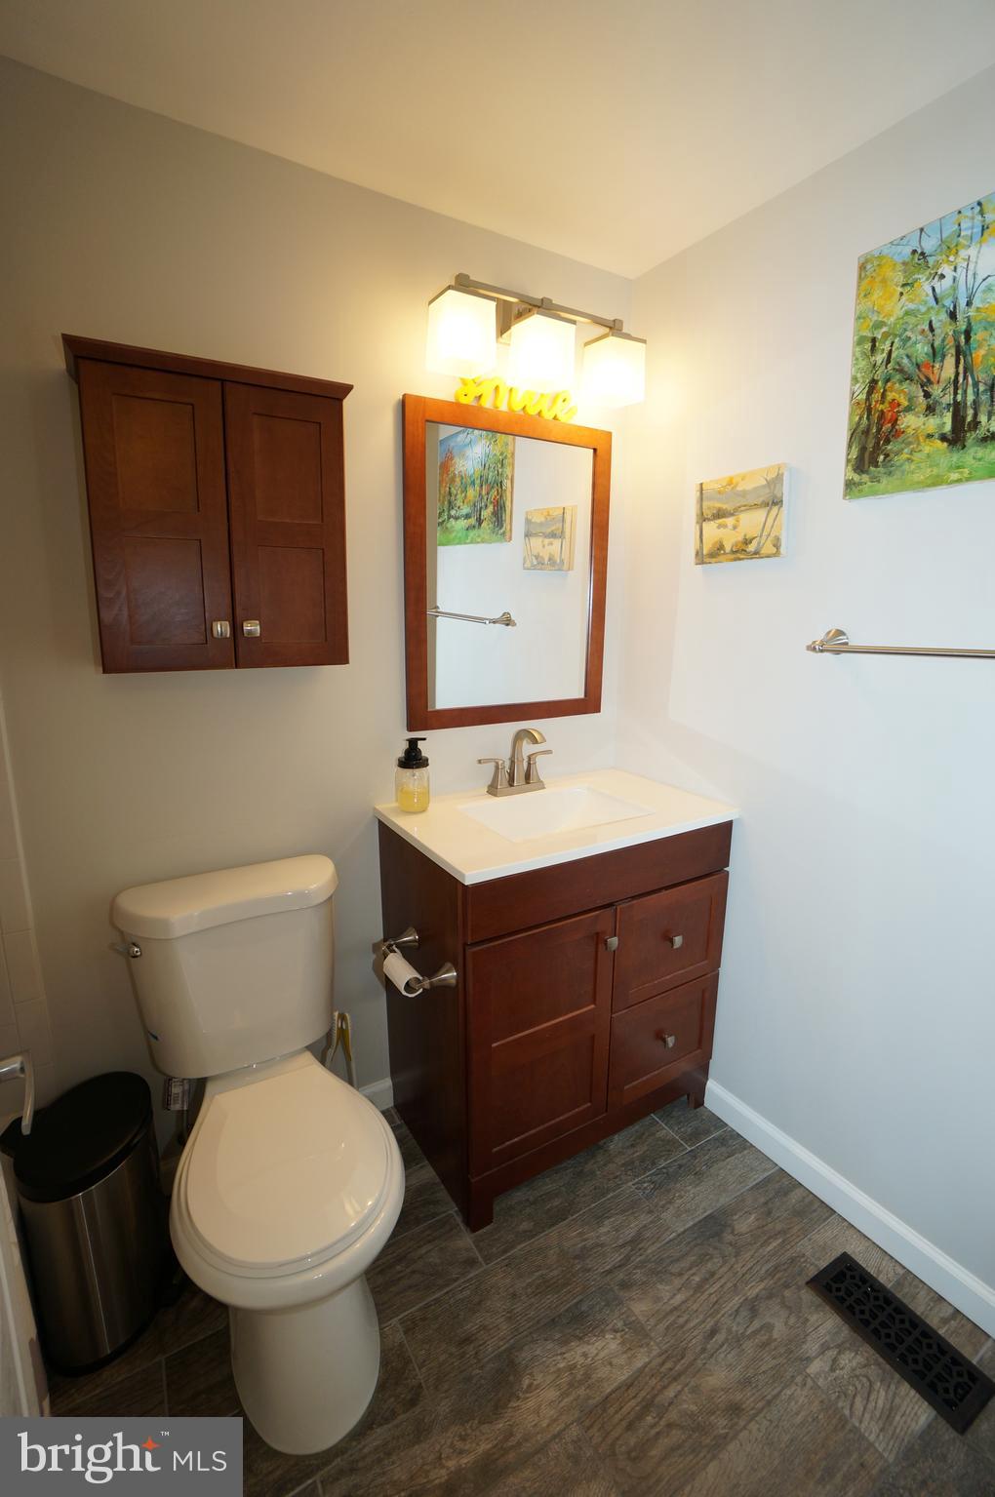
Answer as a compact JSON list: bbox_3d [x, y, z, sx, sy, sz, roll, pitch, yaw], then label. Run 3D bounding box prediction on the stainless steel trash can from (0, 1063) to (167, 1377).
[{"bbox_3d":[-0.761,0.881,1.176,0.260,0.430,0.280,-2,12,-11],"label":"stainless steel trash can"}]

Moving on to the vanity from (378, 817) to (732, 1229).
[{"bbox_3d":[0.147,0.589,1.630,0.750,0.850,0.466,-7,14,-31],"label":"vanity"}]

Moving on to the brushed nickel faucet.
[{"bbox_3d":[0.077,0.037,1.637,0.225,0.177,0.142,-7,14,-31],"label":"brushed nickel faucet"}]

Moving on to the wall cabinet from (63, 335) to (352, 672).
[{"bbox_3d":[-0.518,-0.417,1.165,0.462,0.522,0.178,-7,14,-31],"label":"wall cabinet"}]

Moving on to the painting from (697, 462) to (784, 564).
[{"bbox_3d":[0.558,-0.536,1.445,0.030,0.200,0.247,-7,14,-31],"label":"painting"}]

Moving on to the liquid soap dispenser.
[{"bbox_3d":[-0.203,0.062,1.511,0.083,0.176,0.081,-3,13,-16],"label":"liquid soap dispenser"}]

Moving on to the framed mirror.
[{"bbox_3d":[0.042,-0.449,1.601,0.611,0.767,0.022,-7,14,-31],"label":"framed mirror"}]

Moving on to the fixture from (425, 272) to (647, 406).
[{"bbox_3d":[0.087,-0.923,1.438,0.530,0.190,0.182,-7,14,-31],"label":"fixture"}]

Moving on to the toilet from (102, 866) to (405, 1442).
[{"bbox_3d":[-0.407,0.709,1.143,0.445,0.790,0.715,-7,14,-31],"label":"toilet"}]

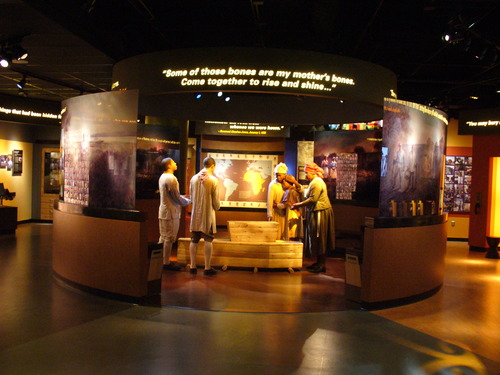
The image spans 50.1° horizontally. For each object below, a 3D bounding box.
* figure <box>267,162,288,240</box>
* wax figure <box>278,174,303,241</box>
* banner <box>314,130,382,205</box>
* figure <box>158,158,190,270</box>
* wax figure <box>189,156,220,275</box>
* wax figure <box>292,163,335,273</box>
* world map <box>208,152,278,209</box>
[{"bbox_3d":[0.531,0.437,9.137,0.470,1.717,0.400,1,2,-38],"label":"figure"},{"bbox_3d":[0.691,0.549,9.000,0.380,1.513,0.440,0,2,-41],"label":"wax figure"},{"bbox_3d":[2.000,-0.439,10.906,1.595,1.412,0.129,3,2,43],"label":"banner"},{"bbox_3d":[-1.153,0.405,8.297,0.530,1.721,0.500,2,2,-5],"label":"figure"},{"bbox_3d":[-0.671,0.416,8.097,0.490,1.742,0.420,2,2,9],"label":"wax figure"},{"bbox_3d":[1.028,0.468,8.577,0.670,1.721,0.520,2,2,13],"label":"wax figure"},{"bbox_3d":[-0.187,-0.162,14.296,1.912,1.449,0.050,2,2,0],"label":"world map"}]

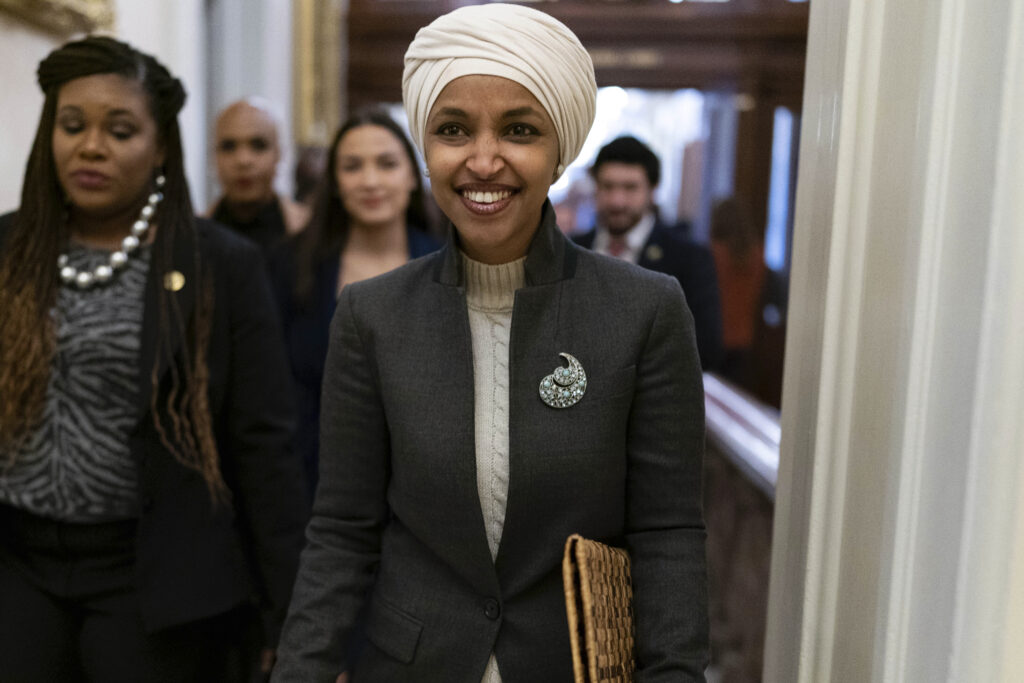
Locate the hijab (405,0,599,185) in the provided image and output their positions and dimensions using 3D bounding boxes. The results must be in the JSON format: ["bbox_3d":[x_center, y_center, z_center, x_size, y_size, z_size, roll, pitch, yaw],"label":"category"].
[{"bbox_3d":[-0.013,-0.260,1.050,0.205,0.195,0.245,2,7,6],"label":"hijab"}]

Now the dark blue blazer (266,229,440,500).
[{"bbox_3d":[-0.281,0.107,1.995,0.470,0.660,0.270,1,8,-3],"label":"dark blue blazer"}]

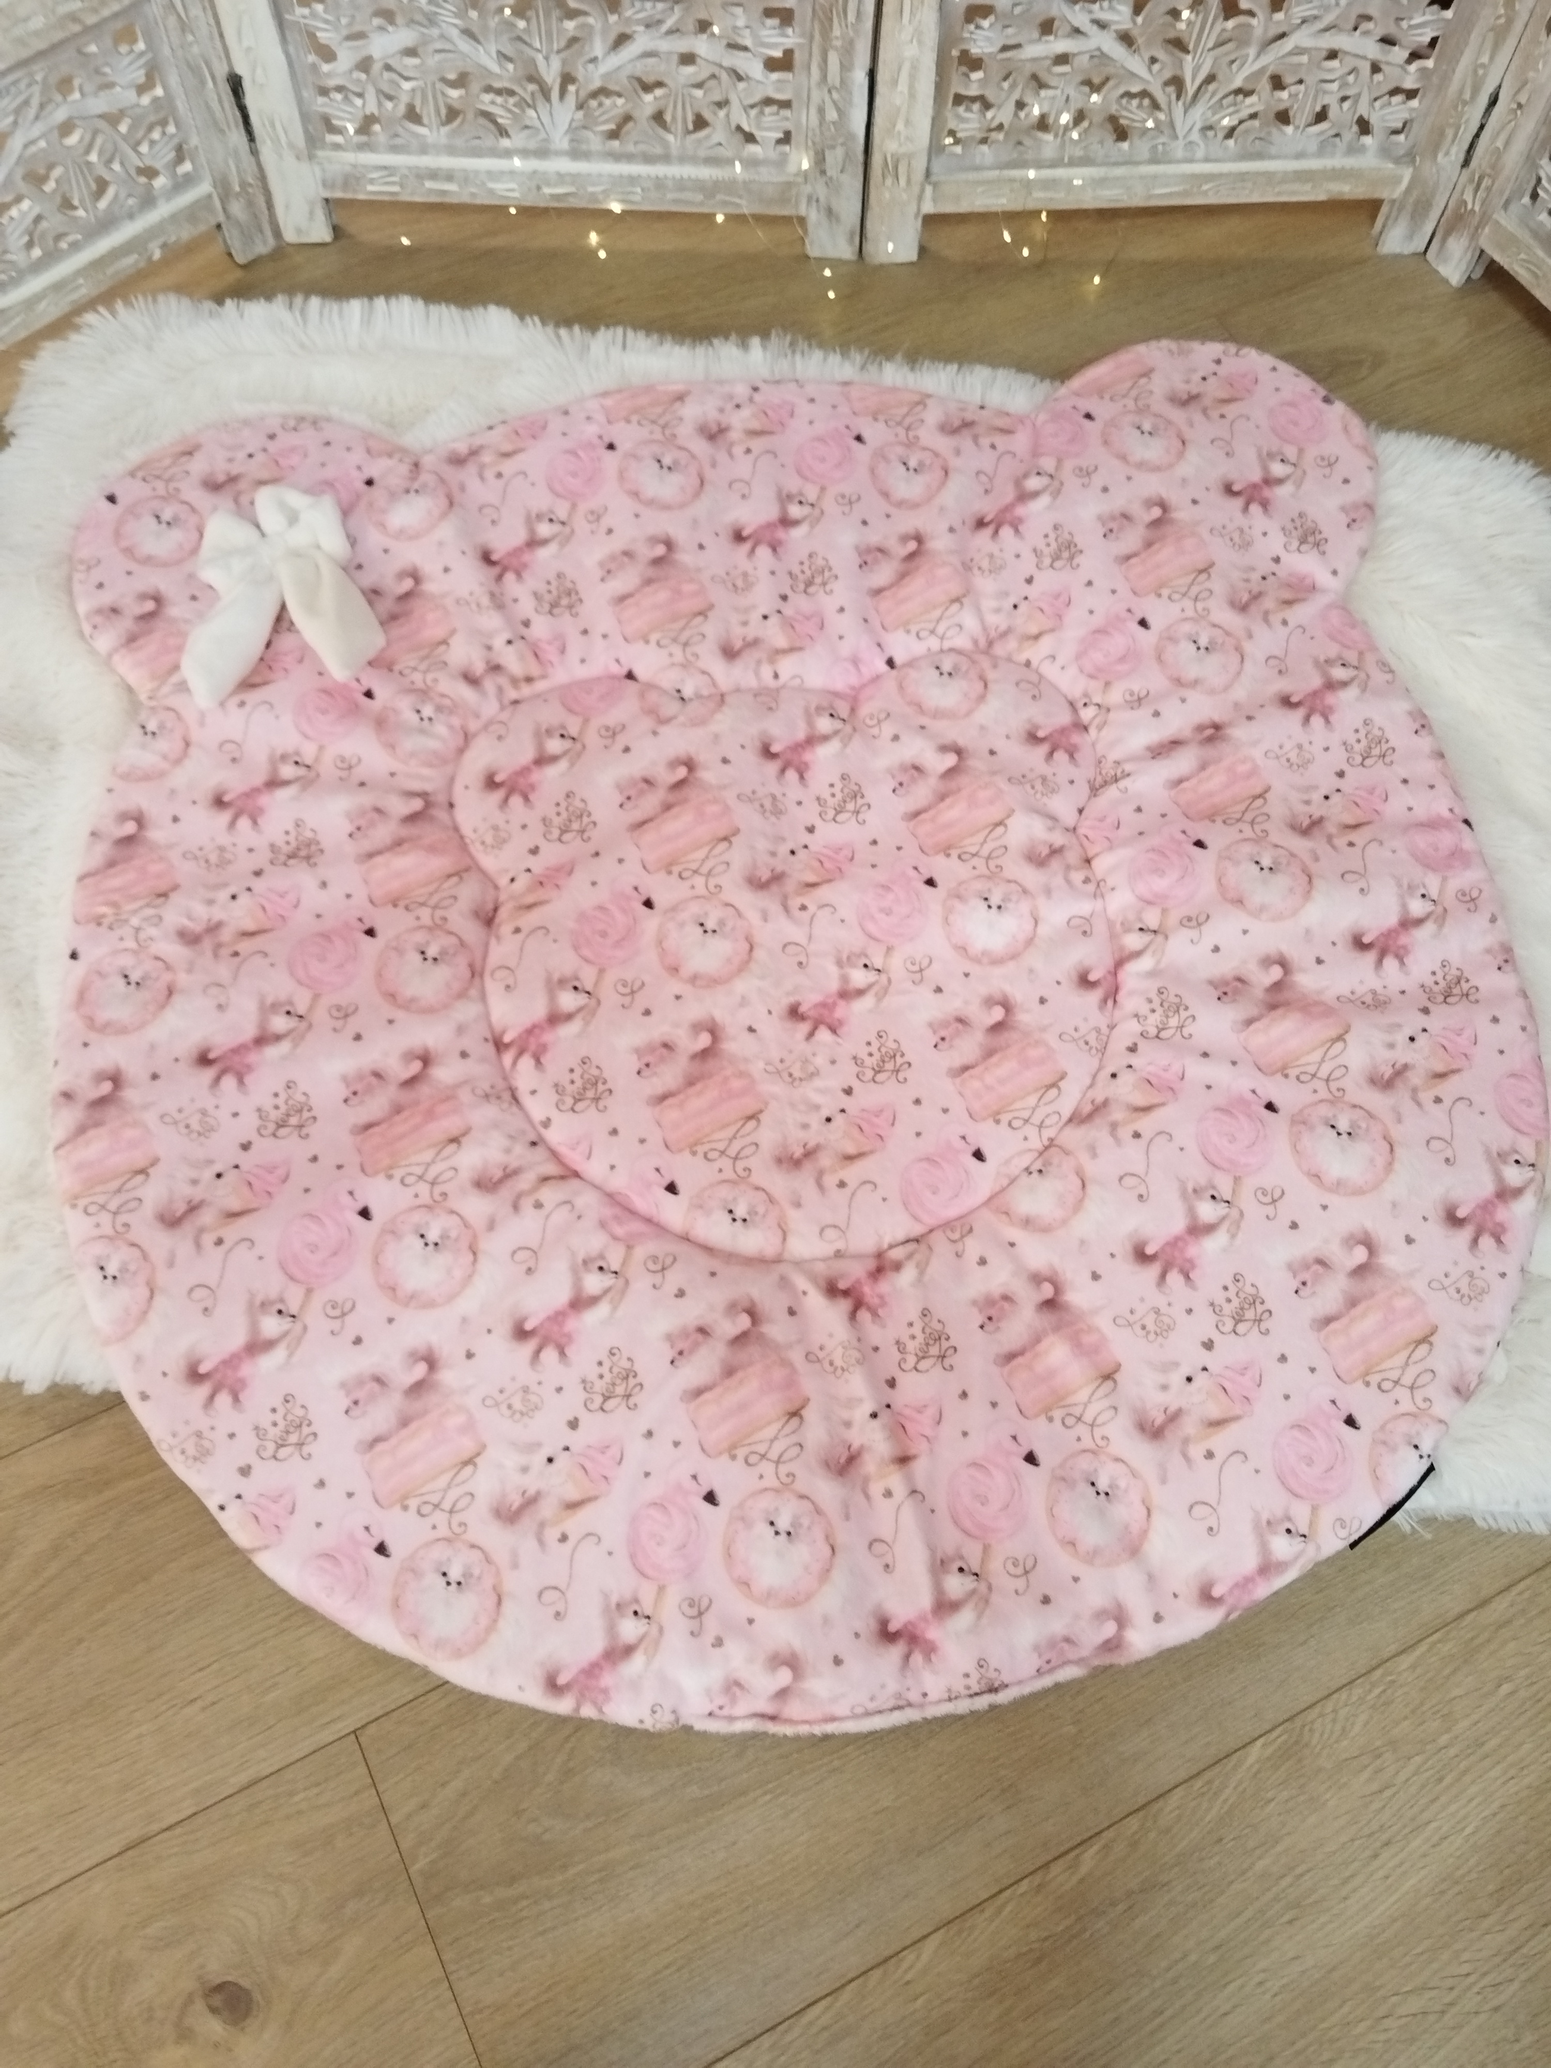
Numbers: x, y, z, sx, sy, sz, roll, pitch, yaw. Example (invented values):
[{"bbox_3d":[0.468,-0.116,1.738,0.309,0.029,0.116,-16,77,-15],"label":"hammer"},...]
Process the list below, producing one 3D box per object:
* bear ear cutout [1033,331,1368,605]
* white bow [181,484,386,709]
[{"bbox_3d":[0.284,-0.364,0.998,0.212,0.030,0.222,-6,66,-4],"label":"bear ear cutout"},{"bbox_3d":[-0.291,-0.261,0.916,0.116,0.035,0.159,-8,66,-5],"label":"white bow"}]

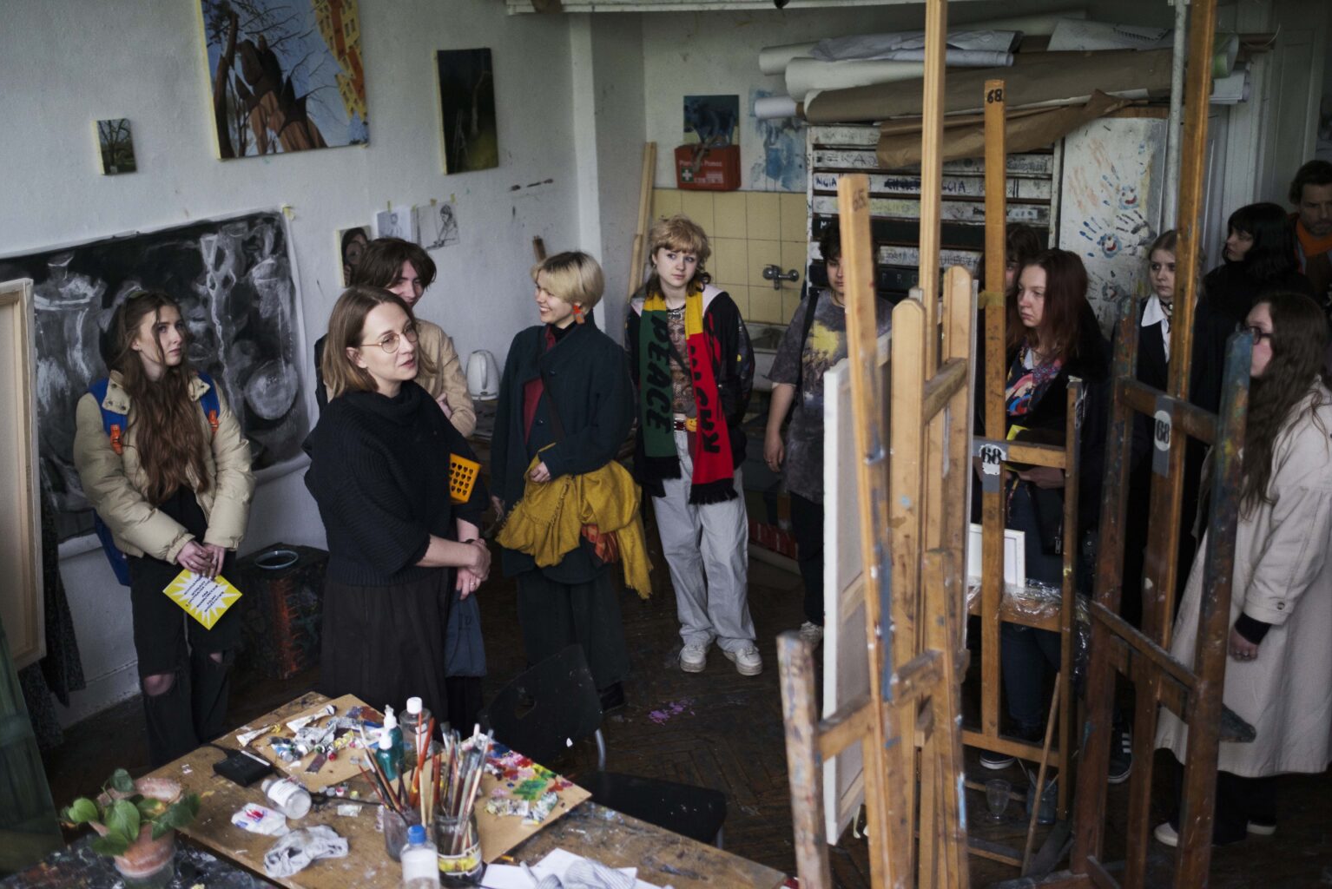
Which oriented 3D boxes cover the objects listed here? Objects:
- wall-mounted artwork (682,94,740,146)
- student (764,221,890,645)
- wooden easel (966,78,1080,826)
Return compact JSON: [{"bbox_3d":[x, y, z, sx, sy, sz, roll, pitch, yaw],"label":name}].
[{"bbox_3d":[0.192,-1.369,5.491,0.278,0.215,0.020,10,21,33],"label":"wall-mounted artwork"},{"bbox_3d":[0.628,-0.018,4.962,0.480,1.670,0.330,5,18,21],"label":"student"},{"bbox_3d":[0.909,0.095,3.697,0.540,2.180,0.480,10,21,33],"label":"wooden easel"}]

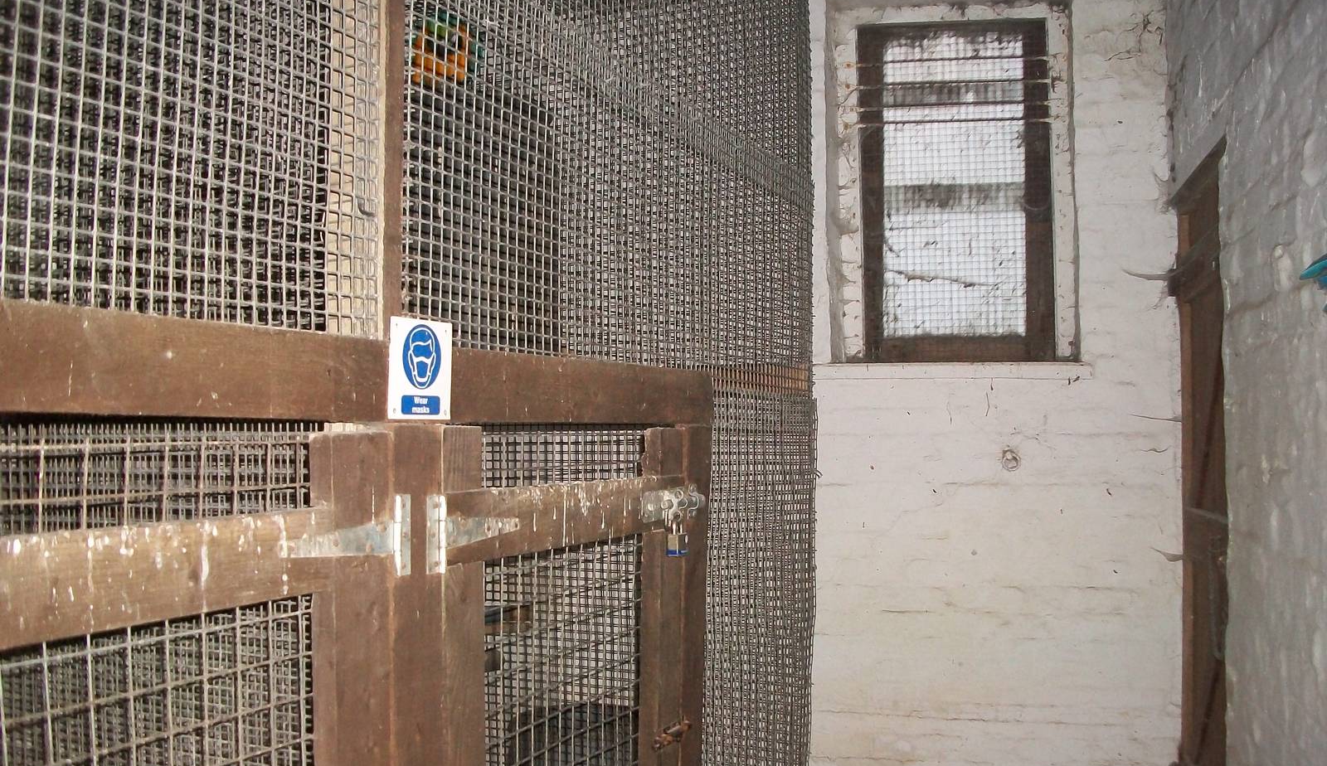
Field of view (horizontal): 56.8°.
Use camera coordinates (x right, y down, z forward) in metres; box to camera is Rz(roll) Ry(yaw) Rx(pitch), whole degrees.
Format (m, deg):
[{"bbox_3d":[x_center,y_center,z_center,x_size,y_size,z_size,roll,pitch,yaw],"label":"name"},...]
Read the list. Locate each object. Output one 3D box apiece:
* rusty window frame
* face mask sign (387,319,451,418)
[{"bbox_3d":[0.985,-0.640,4.155,0.622,1.153,0.070,-1,-2,9],"label":"rusty window frame"},{"bbox_3d":[-0.308,-0.017,1.563,0.006,0.126,0.126,-1,-3,26],"label":"face mask sign"}]

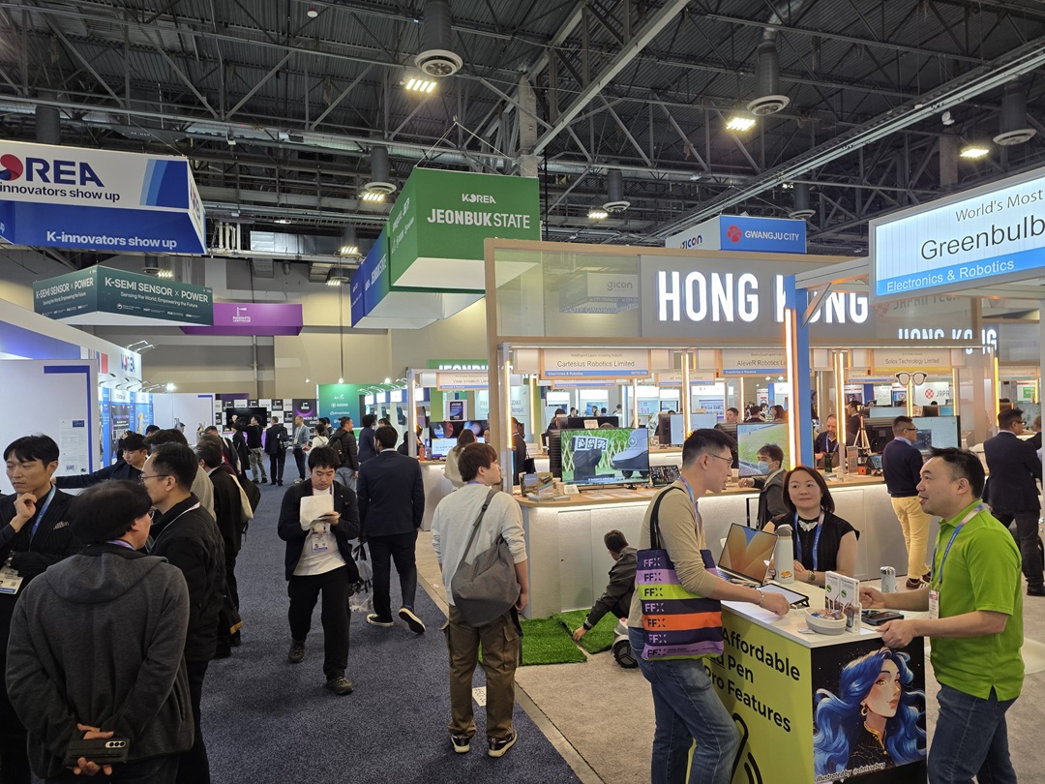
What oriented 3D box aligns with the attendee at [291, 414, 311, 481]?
[{"bbox_3d":[-5.776,1.506,18.100,0.500,1.750,0.400,-2,-1,42],"label":"attendee"}]

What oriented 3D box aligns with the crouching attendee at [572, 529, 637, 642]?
[{"bbox_3d":[0.812,1.537,5.630,0.800,0.880,0.580,-2,-1,37],"label":"crouching attendee"}]

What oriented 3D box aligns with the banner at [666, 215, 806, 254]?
[{"bbox_3d":[6.655,-4.505,22.001,2.959,1.204,2.970,-1,-1,-19],"label":"banner"}]

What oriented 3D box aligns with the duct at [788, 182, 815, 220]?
[{"bbox_3d":[11.800,-8.312,29.300,1.060,1.580,1.060,-1,-1,-19],"label":"duct"}]

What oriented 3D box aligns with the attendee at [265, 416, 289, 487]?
[{"bbox_3d":[-6.253,1.512,17.700,0.560,1.750,0.420,-1,-1,-22],"label":"attendee"}]

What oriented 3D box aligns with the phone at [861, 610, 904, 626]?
[{"bbox_3d":[1.406,0.886,2.722,0.163,0.014,0.078,-1,-1,-24],"label":"phone"}]

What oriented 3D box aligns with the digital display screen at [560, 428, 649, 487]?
[{"bbox_3d":[0.832,0.665,7.019,0.950,0.560,0.060,-1,-1,-16],"label":"digital display screen"}]

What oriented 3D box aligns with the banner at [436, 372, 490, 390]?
[{"bbox_3d":[-0.834,-0.162,11.400,1.180,0.310,0.060,-1,-1,-19],"label":"banner"}]

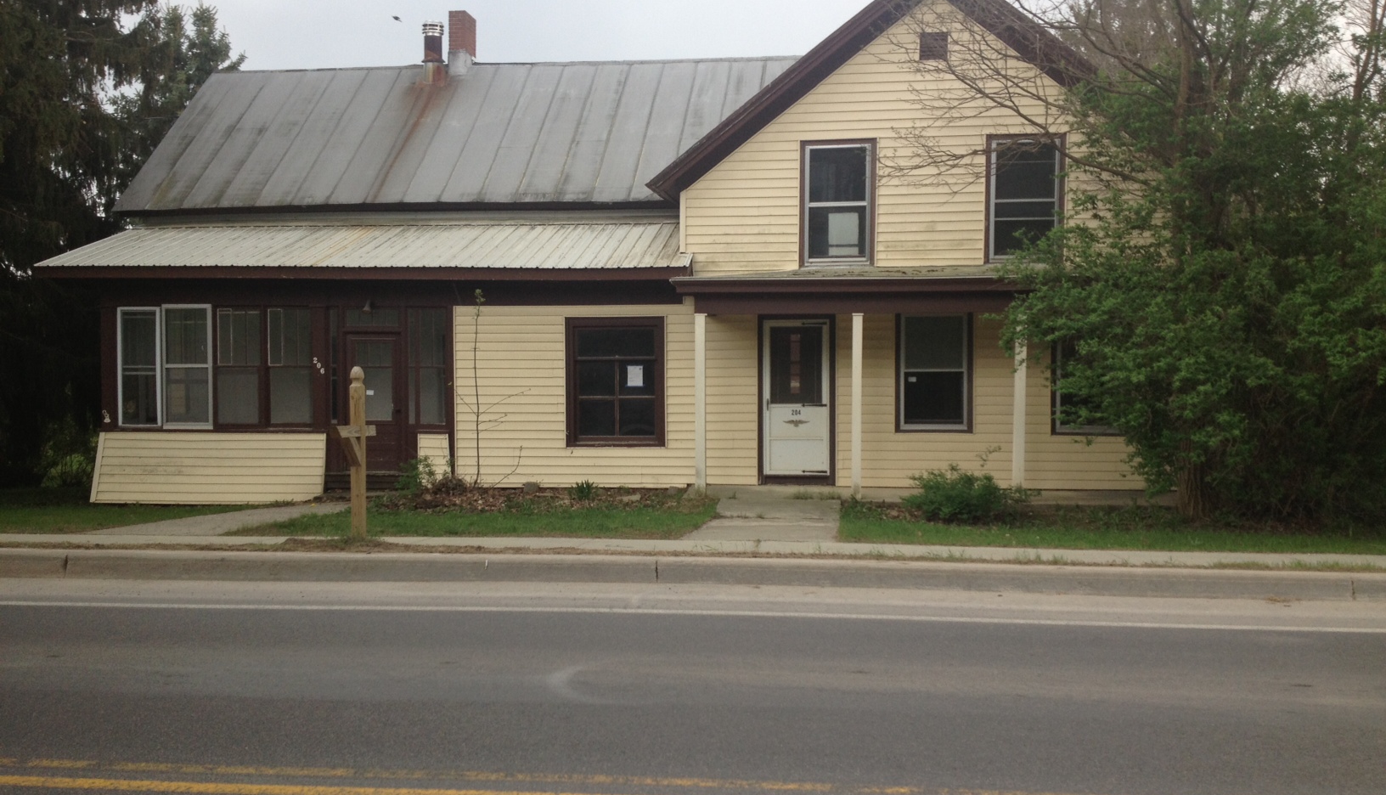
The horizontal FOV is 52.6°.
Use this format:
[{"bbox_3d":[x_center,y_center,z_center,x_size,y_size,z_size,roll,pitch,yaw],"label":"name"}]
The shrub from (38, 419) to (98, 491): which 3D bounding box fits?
[{"bbox_3d":[-9.923,0.883,22.200,0.920,1.080,0.900,0,2,7],"label":"shrub"}]

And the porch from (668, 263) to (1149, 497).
[{"bbox_3d":[2.718,-0.231,17.279,5.811,2.887,1.600,0,2,7],"label":"porch"}]

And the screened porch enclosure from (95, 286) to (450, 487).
[{"bbox_3d":[-5.610,-0.194,20.031,5.047,2.724,1.930,0,2,7],"label":"screened porch enclosure"}]

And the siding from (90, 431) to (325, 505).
[{"bbox_3d":[-6.633,0.970,19.172,3.249,0.984,0.320,0,2,7],"label":"siding"}]

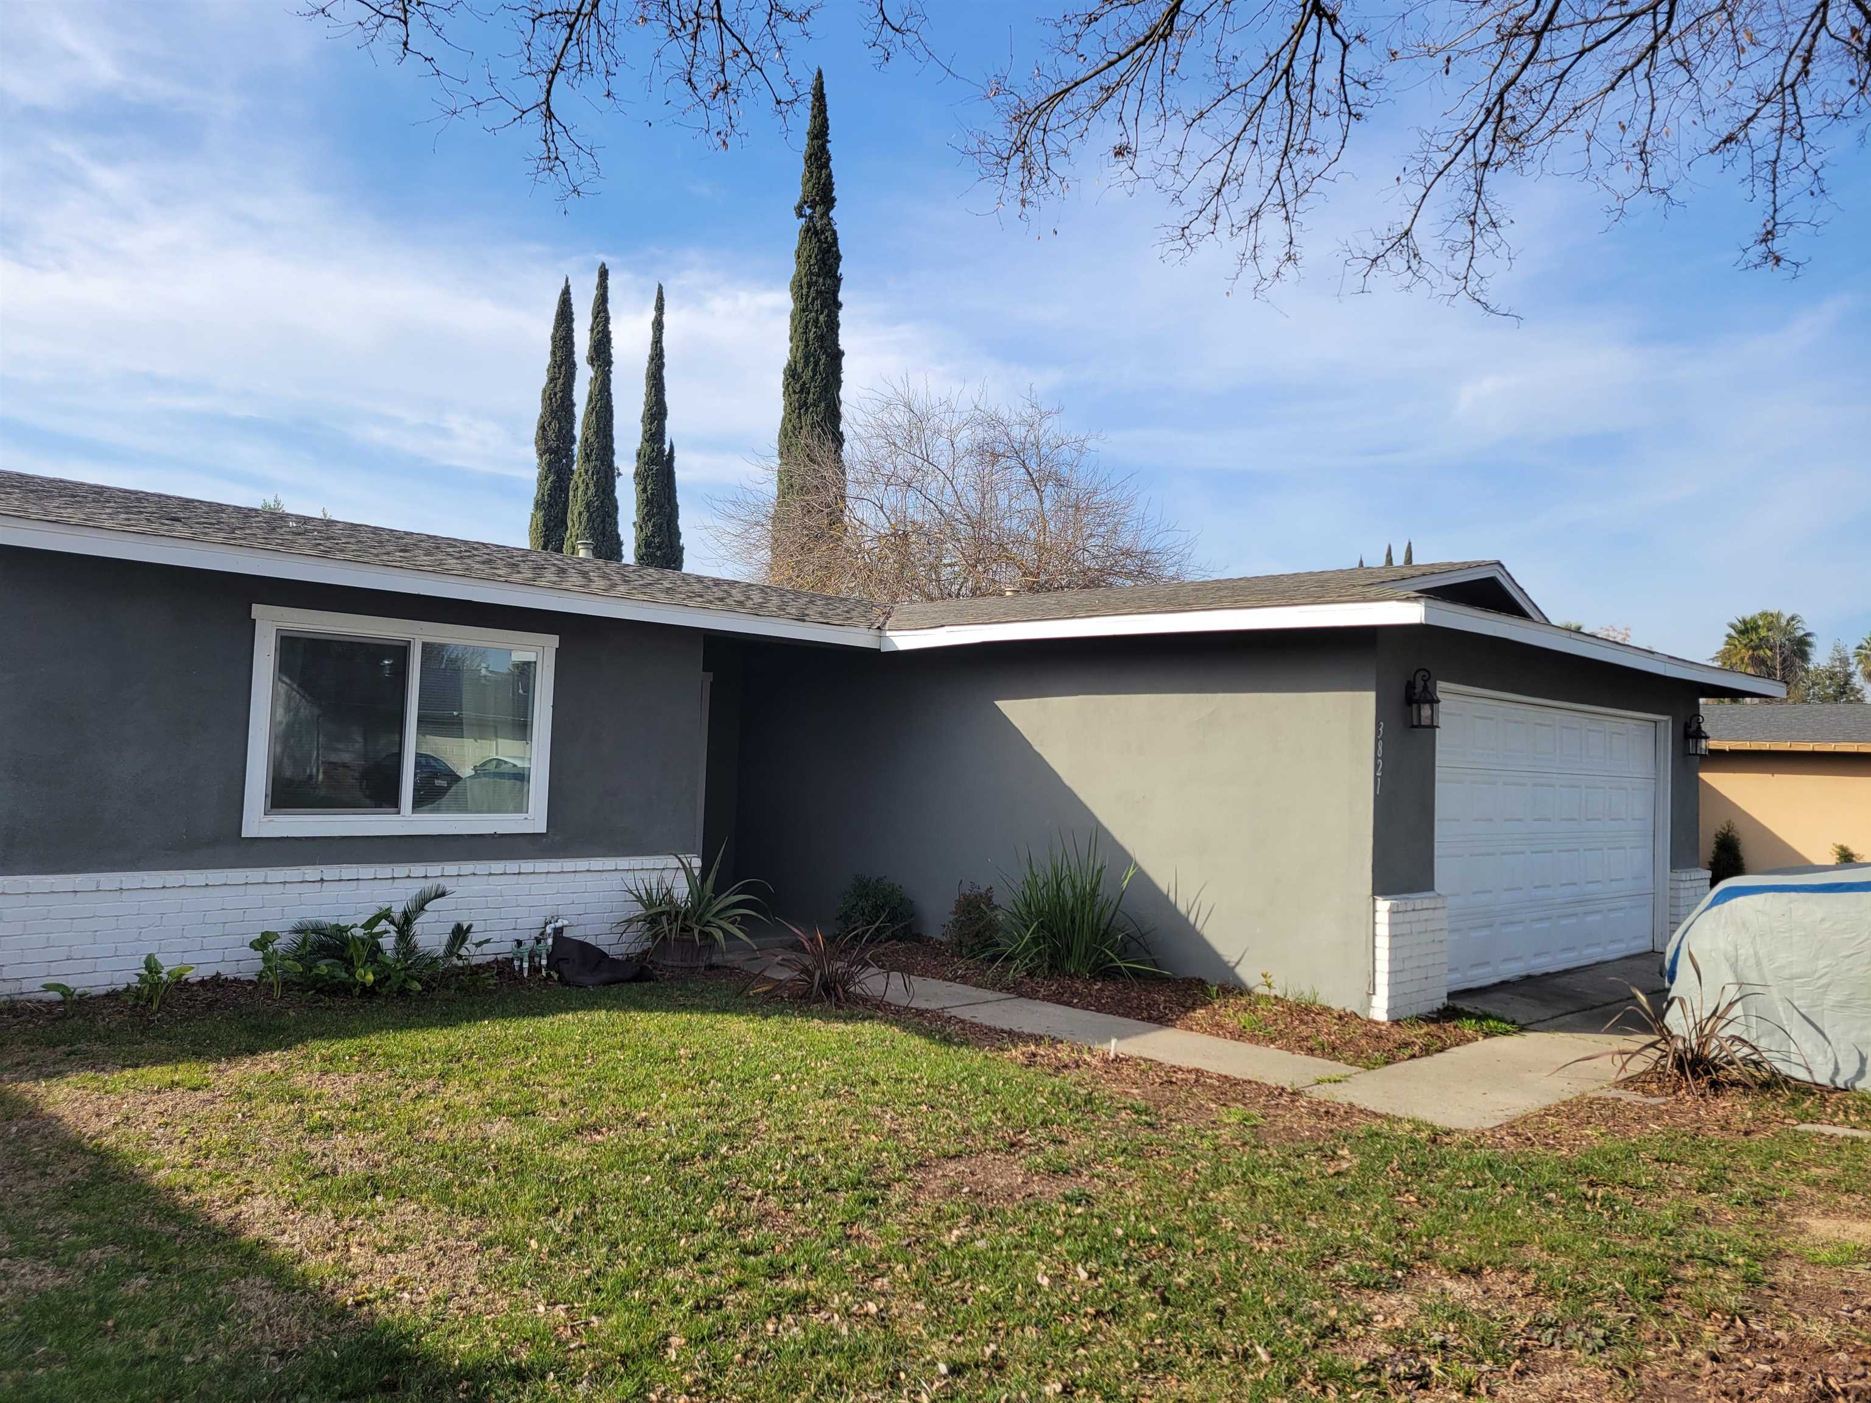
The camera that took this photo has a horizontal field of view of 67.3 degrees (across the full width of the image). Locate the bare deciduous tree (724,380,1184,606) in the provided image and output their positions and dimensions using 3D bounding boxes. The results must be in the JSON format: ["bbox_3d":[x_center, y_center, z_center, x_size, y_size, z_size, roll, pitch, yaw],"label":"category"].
[{"bbox_3d":[0.261,-1.576,25.315,8.600,8.390,8.000,2,-2,0],"label":"bare deciduous tree"}]

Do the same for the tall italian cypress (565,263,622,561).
[{"bbox_3d":[-9.574,-4.614,38.673,1.500,15.090,1.500,2,-2,0],"label":"tall italian cypress"}]

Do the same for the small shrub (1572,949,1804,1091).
[{"bbox_3d":[4.054,1.650,7.510,1.320,0.700,1.200,2,-2,0],"label":"small shrub"}]

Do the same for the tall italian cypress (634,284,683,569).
[{"bbox_3d":[-7.902,-4.300,38.684,1.300,14.590,1.300,2,-2,0],"label":"tall italian cypress"}]

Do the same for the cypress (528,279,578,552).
[{"bbox_3d":[-10.621,-4.429,38.682,1.400,14.650,1.400,2,-2,0],"label":"cypress"}]

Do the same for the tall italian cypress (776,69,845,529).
[{"bbox_3d":[-2.828,-5.365,29.647,1.500,16.290,1.500,2,-2,0],"label":"tall italian cypress"}]

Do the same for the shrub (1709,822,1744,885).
[{"bbox_3d":[12.372,2.427,21.976,0.600,1.130,0.600,2,-2,0],"label":"shrub"}]

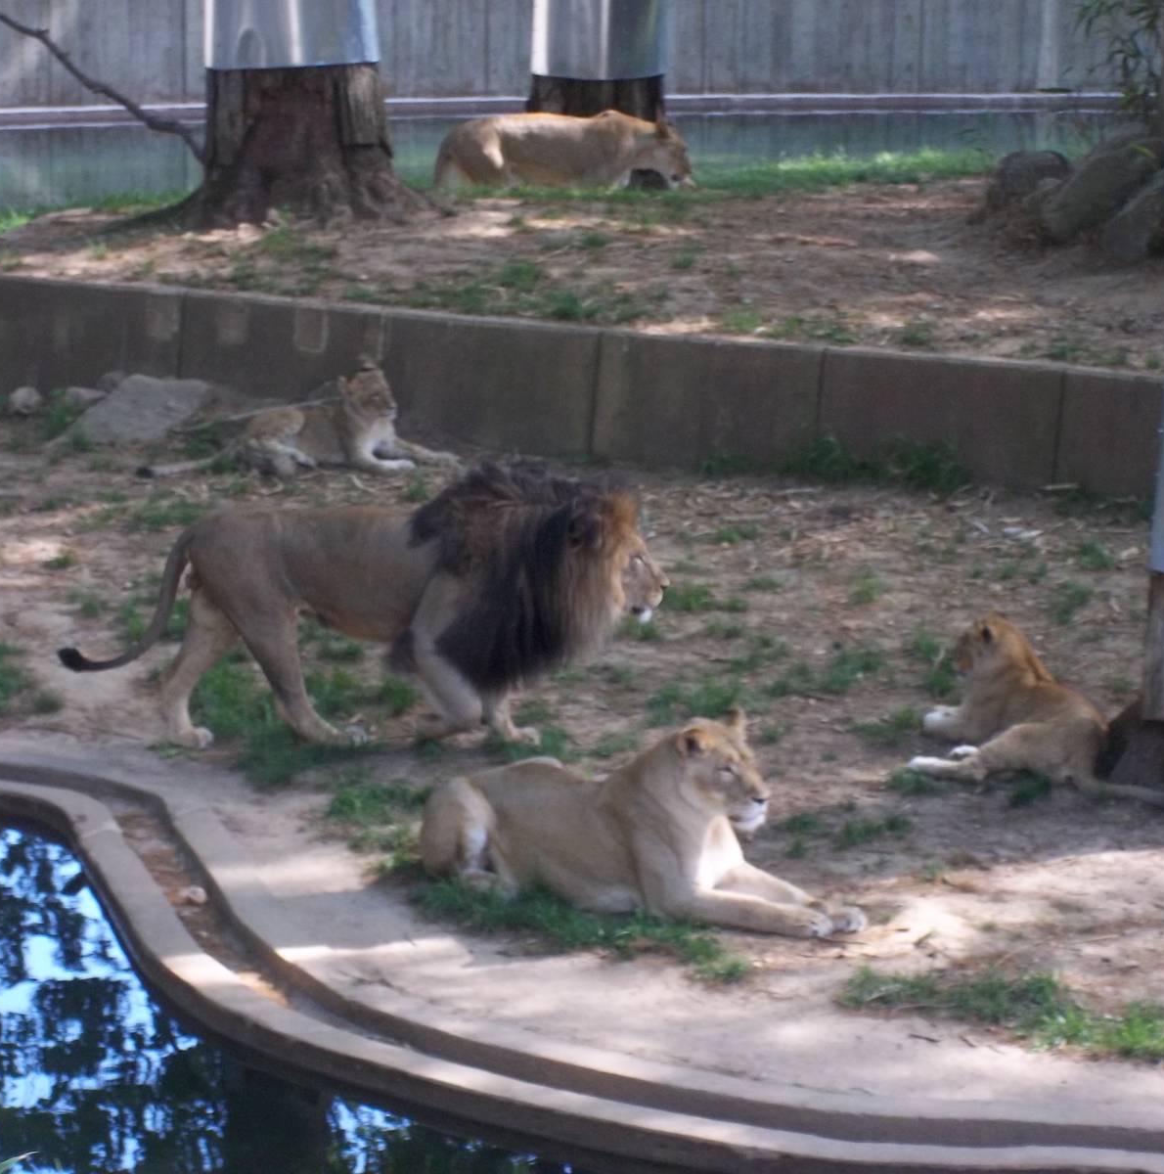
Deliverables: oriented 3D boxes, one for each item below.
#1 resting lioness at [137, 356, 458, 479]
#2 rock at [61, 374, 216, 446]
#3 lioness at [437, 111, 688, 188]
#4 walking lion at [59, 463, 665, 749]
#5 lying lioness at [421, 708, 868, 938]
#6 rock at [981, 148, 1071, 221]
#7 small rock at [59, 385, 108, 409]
[{"bbox_3d":[-1.560,-0.953,26.913,1.720,0.600,0.580,2,11,10],"label":"resting lioness"},{"bbox_3d":[-2.540,-1.054,28.217,0.880,0.300,0.720,0,11,0],"label":"rock"},{"bbox_3d":[-0.120,-2.627,31.070,1.650,0.760,0.420,0,11,0],"label":"lioness"},{"bbox_3d":[-0.831,0.054,18.282,2.280,1.050,0.500,0,11,0],"label":"walking lion"},{"bbox_3d":[0.195,0.706,15.985,1.400,0.670,0.500,5,12,24],"label":"lying lioness"},{"bbox_3d":[2.670,-2.420,29.378,0.550,0.400,0.450,0,11,0],"label":"rock"},{"bbox_3d":[-2.970,-1.161,29.215,0.300,0.130,0.200,0,11,0],"label":"small rock"}]

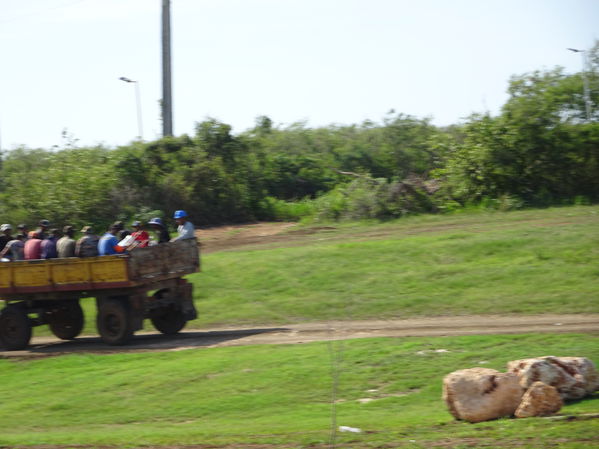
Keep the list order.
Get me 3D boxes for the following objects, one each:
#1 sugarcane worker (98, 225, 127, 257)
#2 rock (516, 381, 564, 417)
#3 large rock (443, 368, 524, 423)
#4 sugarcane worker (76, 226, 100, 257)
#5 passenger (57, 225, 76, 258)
[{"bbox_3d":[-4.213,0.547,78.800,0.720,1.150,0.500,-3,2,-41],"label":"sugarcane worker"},{"bbox_3d":[3.744,2.741,54.200,0.740,0.580,0.600,-2,1,6],"label":"rock"},{"bbox_3d":[2.909,2.688,54.400,1.270,0.840,0.950,-2,1,11],"label":"large rock"},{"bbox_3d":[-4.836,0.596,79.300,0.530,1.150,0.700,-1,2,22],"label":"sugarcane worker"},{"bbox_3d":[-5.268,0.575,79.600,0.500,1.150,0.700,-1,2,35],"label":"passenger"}]

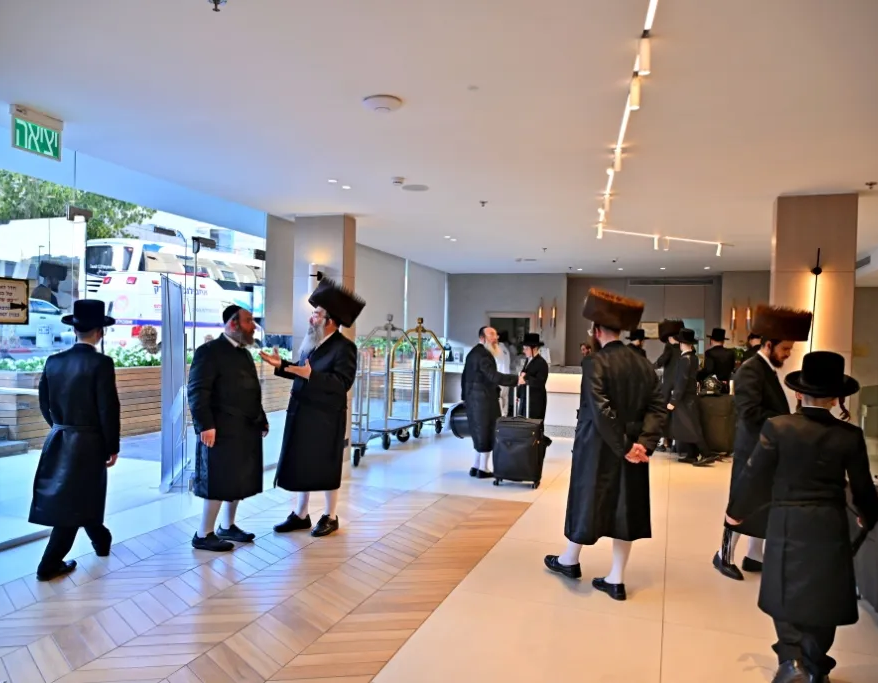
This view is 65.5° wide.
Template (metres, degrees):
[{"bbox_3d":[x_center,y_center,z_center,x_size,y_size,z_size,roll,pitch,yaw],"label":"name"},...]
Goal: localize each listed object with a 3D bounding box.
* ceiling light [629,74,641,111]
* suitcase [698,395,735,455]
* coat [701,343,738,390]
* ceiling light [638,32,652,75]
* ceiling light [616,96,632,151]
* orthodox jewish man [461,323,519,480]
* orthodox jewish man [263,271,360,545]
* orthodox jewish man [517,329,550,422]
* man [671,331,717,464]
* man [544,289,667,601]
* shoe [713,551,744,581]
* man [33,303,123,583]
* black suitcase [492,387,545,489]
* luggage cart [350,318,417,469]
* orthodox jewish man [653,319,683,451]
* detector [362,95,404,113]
[{"bbox_3d":[1.120,-1.413,3.885,0.056,0.195,0.056,2,0,19],"label":"ceiling light"},{"bbox_3d":[3.926,1.174,9.659,0.520,0.820,0.320,1,0,22],"label":"suitcase"},{"bbox_3d":[4.152,0.647,10.247,0.540,1.180,0.340,1,0,20],"label":"coat"},{"bbox_3d":[1.023,-1.423,3.385,0.057,0.195,0.057,2,0,19],"label":"ceiling light"},{"bbox_3d":[1.205,-1.418,4.446,0.050,0.050,1.260,1,0,11],"label":"ceiling light"},{"bbox_3d":[0.580,0.700,8.000,0.620,1.750,0.520,2,0,-3],"label":"orthodox jewish man"},{"bbox_3d":[-0.997,0.498,5.337,0.640,1.970,0.580,1,0,-26],"label":"orthodox jewish man"},{"bbox_3d":[1.124,0.708,8.097,0.420,1.630,0.440,1,0,-26],"label":"orthodox jewish man"},{"bbox_3d":[3.301,0.702,8.917,0.500,1.740,0.540,1,0,-32],"label":"man"},{"bbox_3d":[1.042,0.600,4.337,0.580,1.870,0.540,1,0,-30],"label":"man"},{"bbox_3d":[2.020,1.565,4.770,0.105,0.110,0.285,2,0,-25],"label":"shoe"},{"bbox_3d":[-2.420,0.615,4.550,0.540,1.770,0.480,2,0,2],"label":"man"},{"bbox_3d":[0.867,0.975,7.276,0.490,1.090,0.310,1,0,19],"label":"black suitcase"},{"bbox_3d":[-0.760,0.570,10.000,0.600,1.930,1.120,2,0,23],"label":"luggage cart"},{"bbox_3d":[3.392,0.625,9.917,0.580,1.890,0.500,1,0,-15],"label":"orthodox jewish man"},{"bbox_3d":[-0.367,-1.530,4.430,0.250,0.055,0.250,2,0,0],"label":"detector"}]

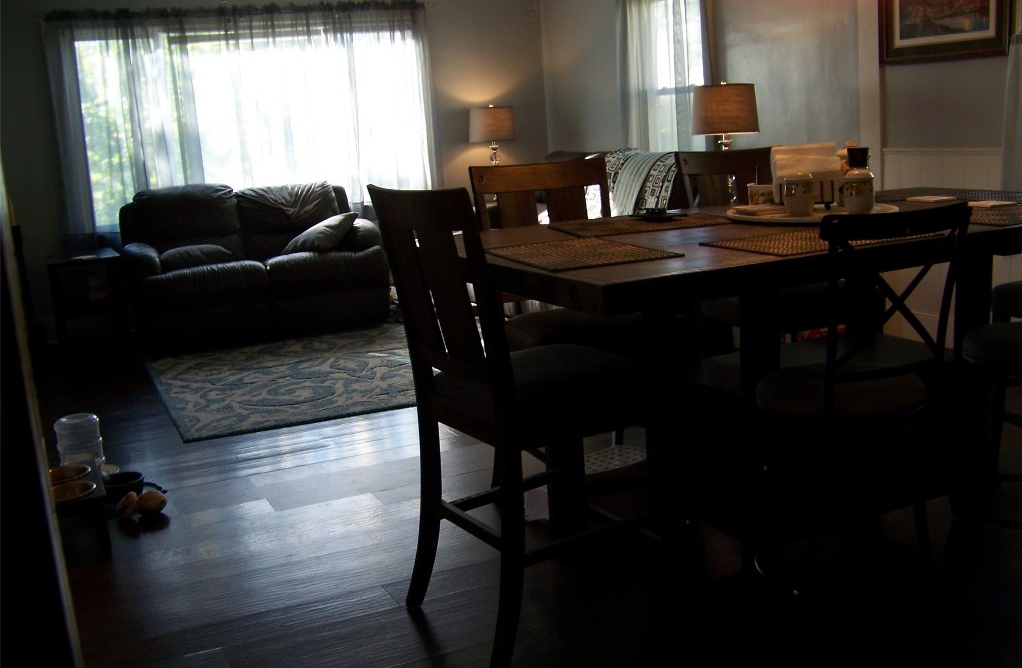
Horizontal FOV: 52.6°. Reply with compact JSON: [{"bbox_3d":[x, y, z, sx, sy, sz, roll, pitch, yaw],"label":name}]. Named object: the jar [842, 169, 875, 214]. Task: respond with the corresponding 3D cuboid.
[{"bbox_3d":[0.945,-0.397,2.807,0.088,0.125,0.088,-3,12,1],"label":"jar"}]

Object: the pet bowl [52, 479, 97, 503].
[{"bbox_3d":[-1.363,0.496,3.167,0.184,0.055,0.184,-8,12,-23],"label":"pet bowl"}]

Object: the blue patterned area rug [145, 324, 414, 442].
[{"bbox_3d":[-0.601,0.110,5.675,2.550,0.020,1.930,-9,13,-23],"label":"blue patterned area rug"}]

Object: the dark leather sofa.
[{"bbox_3d":[-1.650,-0.480,6.589,1.540,0.930,0.960,-8,13,-22],"label":"dark leather sofa"}]

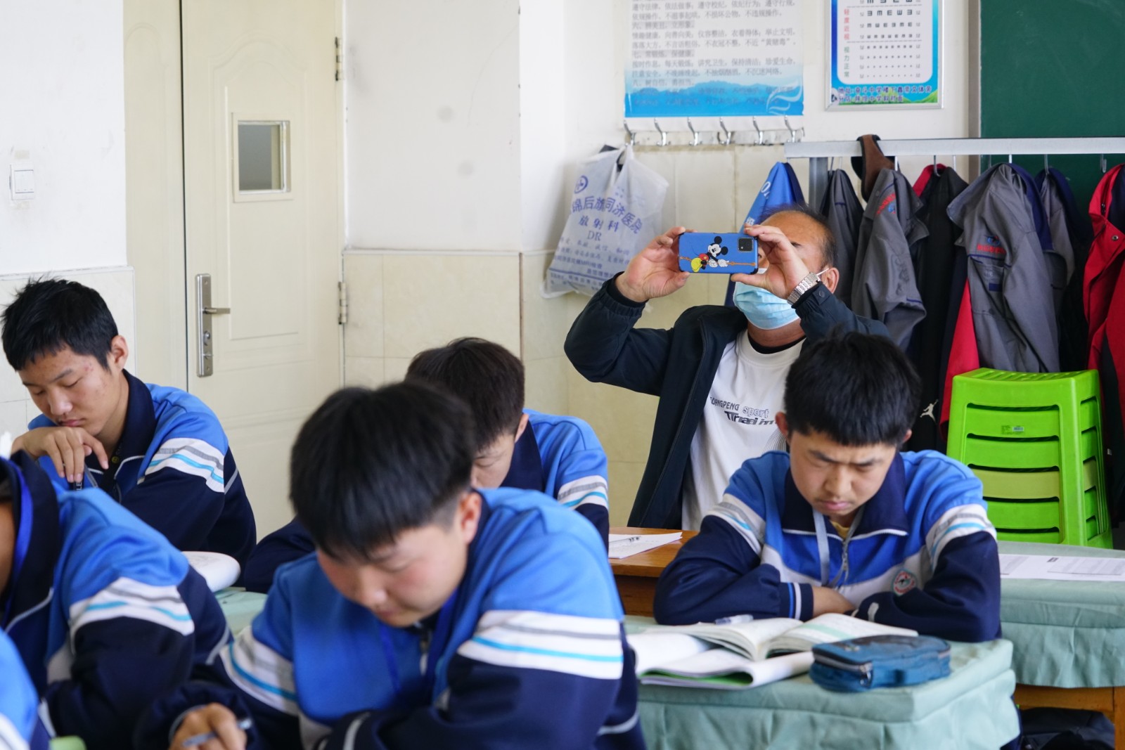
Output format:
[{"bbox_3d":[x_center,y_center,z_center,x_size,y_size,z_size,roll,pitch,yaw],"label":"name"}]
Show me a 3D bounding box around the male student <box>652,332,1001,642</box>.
[{"bbox_3d":[0.449,0.520,4.374,0.510,1.180,0.660,1,5,16],"label":"male student"}]

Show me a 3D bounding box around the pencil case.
[{"bbox_3d":[0.423,0.374,3.839,0.164,0.046,0.110,-4,6,-33],"label":"pencil case"}]

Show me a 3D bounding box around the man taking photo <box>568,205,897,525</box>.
[{"bbox_3d":[0.402,0.344,5.503,0.620,1.330,0.720,1,5,18],"label":"man taking photo"}]

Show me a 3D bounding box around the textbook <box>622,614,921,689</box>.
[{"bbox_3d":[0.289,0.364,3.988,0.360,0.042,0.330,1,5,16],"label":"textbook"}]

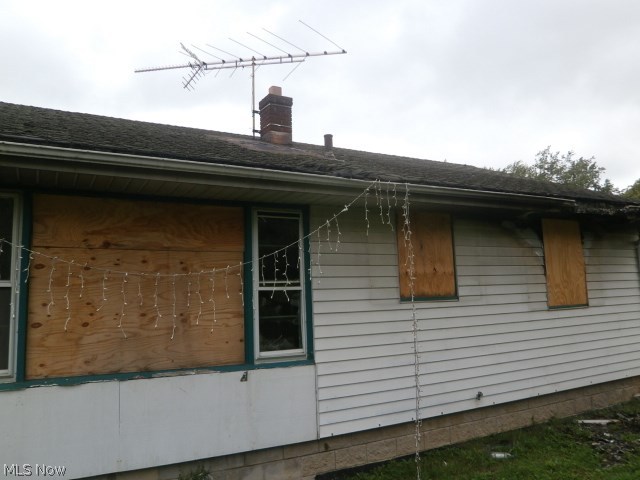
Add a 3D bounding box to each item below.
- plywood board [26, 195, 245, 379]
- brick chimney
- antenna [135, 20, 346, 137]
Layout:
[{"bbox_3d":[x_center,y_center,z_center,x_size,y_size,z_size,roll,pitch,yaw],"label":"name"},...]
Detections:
[{"bbox_3d":[-1.559,0.401,4.354,1.832,1.534,0.070,2,-7,-28],"label":"plywood board"},{"bbox_3d":[-0.746,-2.103,8.247,0.430,1.067,0.430,2,-7,-28],"label":"brick chimney"},{"bbox_3d":[-1.464,-2.692,8.271,3.851,1.860,1.830,-2,-6,8],"label":"antenna"}]

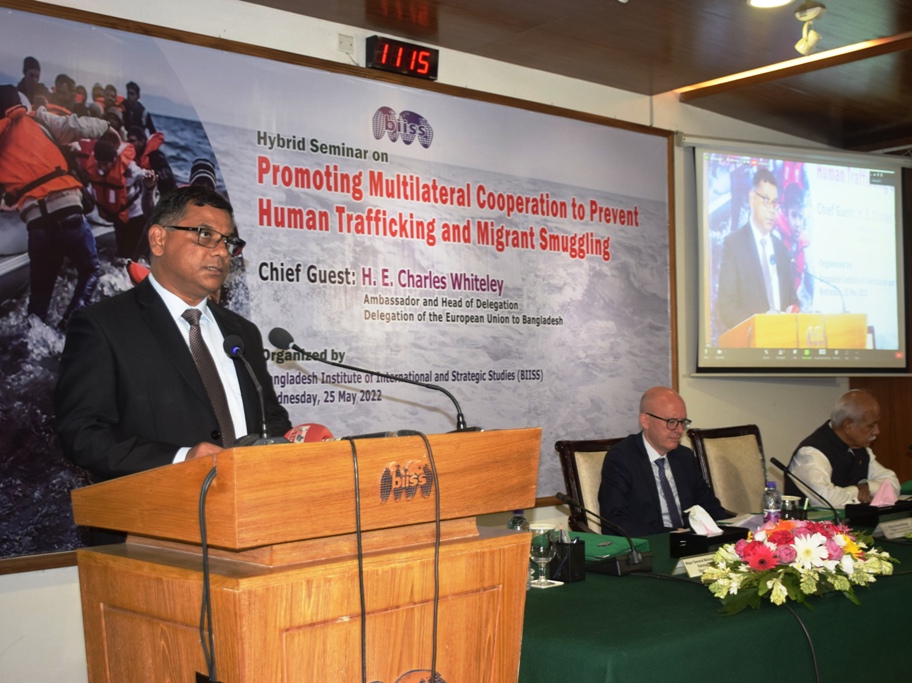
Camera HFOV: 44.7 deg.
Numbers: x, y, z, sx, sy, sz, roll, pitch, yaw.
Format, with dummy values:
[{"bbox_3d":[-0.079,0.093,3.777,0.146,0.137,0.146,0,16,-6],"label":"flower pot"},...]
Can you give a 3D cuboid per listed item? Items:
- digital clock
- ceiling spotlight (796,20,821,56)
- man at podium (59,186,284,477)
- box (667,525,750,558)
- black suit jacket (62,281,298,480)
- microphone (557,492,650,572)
[{"bbox_3d":[-0.207,-1.101,4.352,0.311,0.121,0.065,0,-2,-41],"label":"digital clock"},{"bbox_3d":[1.312,-1.135,4.140,0.070,0.120,0.088,0,-2,-41],"label":"ceiling spotlight"},{"bbox_3d":[-0.593,0.517,2.354,0.540,1.745,0.480,0,-2,-41],"label":"man at podium"},{"bbox_3d":[0.771,0.615,3.365,0.208,0.074,0.131,0,-2,-41],"label":"box"},{"bbox_3d":[-0.610,0.231,2.377,0.540,0.770,0.440,0,-2,-41],"label":"black suit jacket"},{"bbox_3d":[0.393,0.553,3.230,0.145,0.205,0.340,0,-2,-41],"label":"microphone"}]

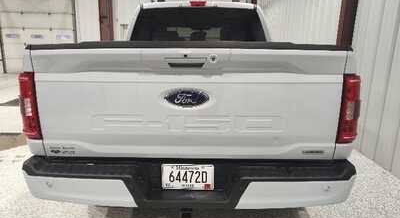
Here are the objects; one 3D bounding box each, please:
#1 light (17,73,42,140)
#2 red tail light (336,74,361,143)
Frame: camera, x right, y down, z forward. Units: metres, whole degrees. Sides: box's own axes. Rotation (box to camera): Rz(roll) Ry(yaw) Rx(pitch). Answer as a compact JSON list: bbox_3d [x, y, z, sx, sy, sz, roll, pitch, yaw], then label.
[{"bbox_3d":[-0.936,-0.021,1.500,0.115,0.386,0.130,0,13,1],"label":"light"},{"bbox_3d":[0.810,-0.006,1.471,0.115,0.386,0.130,0,13,1],"label":"red tail light"}]

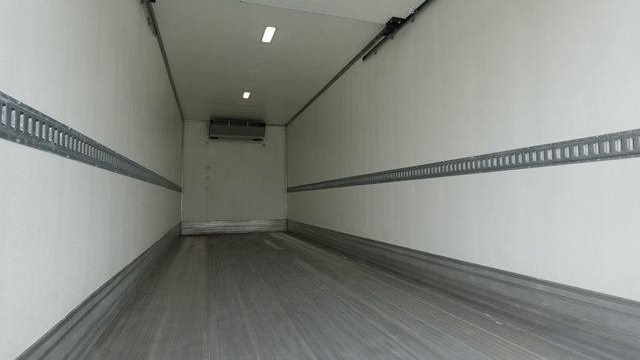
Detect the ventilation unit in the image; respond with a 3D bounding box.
[{"bbox_3d":[-1.940,-1.188,8.396,1.261,0.420,0.340,0,-3,-18],"label":"ventilation unit"}]

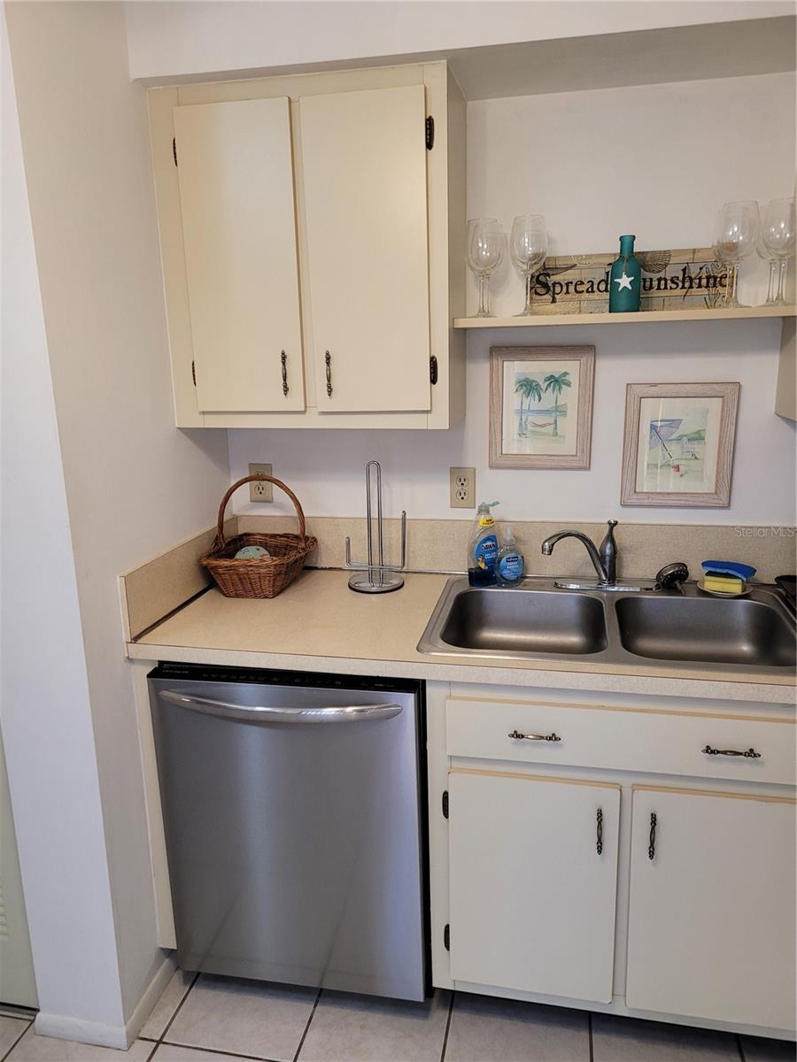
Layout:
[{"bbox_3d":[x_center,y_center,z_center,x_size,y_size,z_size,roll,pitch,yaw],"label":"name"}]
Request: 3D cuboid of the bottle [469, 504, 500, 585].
[{"bbox_3d":[0.224,0.031,2.081,0.078,0.222,0.052,-4,14,-12],"label":"bottle"}]

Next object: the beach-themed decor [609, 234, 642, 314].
[{"bbox_3d":[0.524,-0.592,1.843,0.071,0.171,0.071,2,14,16],"label":"beach-themed decor"}]

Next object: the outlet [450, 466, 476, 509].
[{"bbox_3d":[0.177,-0.117,2.185,0.070,0.114,0.007,2,14,12],"label":"outlet"}]

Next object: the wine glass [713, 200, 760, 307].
[{"bbox_3d":[0.744,-0.603,1.759,0.083,0.217,0.083,1,14,12],"label":"wine glass"}]

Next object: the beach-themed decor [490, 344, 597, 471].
[{"bbox_3d":[0.372,-0.321,2.085,0.263,0.313,0.020,2,14,12],"label":"beach-themed decor"}]

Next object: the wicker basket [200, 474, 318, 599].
[{"bbox_3d":[-0.358,0.006,2.118,0.230,0.300,0.265,0,14,5],"label":"wicker basket"}]

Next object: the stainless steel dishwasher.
[{"bbox_3d":[-0.188,0.636,2.046,0.604,0.825,0.625,1,14,12],"label":"stainless steel dishwasher"}]

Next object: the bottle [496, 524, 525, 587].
[{"bbox_3d":[0.289,0.061,2.070,0.074,0.166,0.048,0,14,5],"label":"bottle"}]

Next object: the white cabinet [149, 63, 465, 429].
[{"bbox_3d":[-0.196,-0.653,1.964,0.686,0.766,0.315,1,14,12],"label":"white cabinet"}]

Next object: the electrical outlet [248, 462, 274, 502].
[{"bbox_3d":[-0.396,-0.138,2.306,0.070,0.114,0.007,2,14,12],"label":"electrical outlet"}]

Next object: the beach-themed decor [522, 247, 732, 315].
[{"bbox_3d":[0.554,-0.600,1.932,0.482,0.147,0.020,1,7,12],"label":"beach-themed decor"}]

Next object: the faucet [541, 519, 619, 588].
[{"bbox_3d":[0.464,0.066,2.029,0.214,0.182,0.050,-6,14,-20],"label":"faucet"}]

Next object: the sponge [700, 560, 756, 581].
[{"bbox_3d":[0.827,0.096,2.011,0.126,0.032,0.070,10,15,10],"label":"sponge"}]

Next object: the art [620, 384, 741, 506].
[{"bbox_3d":[0.714,-0.218,2.035,0.268,0.313,0.020,2,14,12],"label":"art"}]

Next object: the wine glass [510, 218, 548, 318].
[{"bbox_3d":[0.308,-0.621,1.883,0.088,0.222,0.088,2,14,12],"label":"wine glass"}]

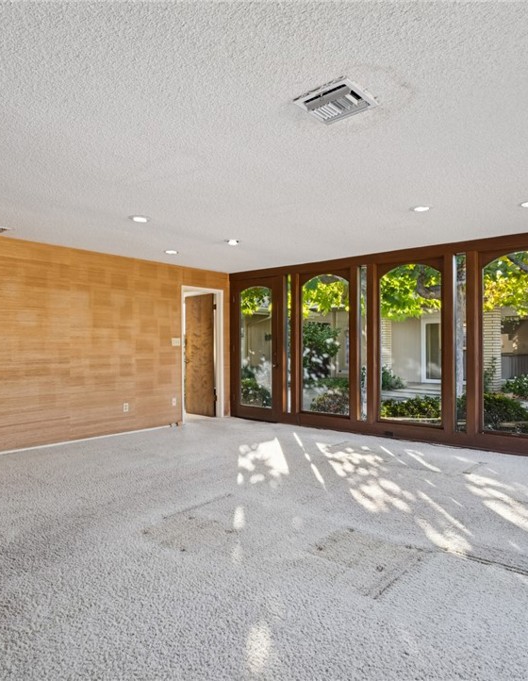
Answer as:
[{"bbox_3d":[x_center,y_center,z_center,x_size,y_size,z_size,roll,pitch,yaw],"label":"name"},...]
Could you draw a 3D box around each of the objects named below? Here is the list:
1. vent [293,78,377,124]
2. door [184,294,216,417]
[{"bbox_3d":[0.367,-1.189,2.298,0.310,0.025,0.310,0,-1,40],"label":"vent"},{"bbox_3d":[-1.107,0.257,7.800,0.750,2.030,0.045,-1,-1,44],"label":"door"}]

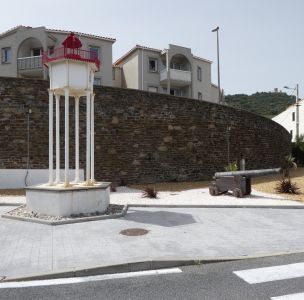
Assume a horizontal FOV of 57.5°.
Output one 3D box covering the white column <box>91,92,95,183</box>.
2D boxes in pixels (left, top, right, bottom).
[{"bbox_3d":[-1.945,-0.362,9.126,0.125,2.916,0.125,0,-1,0],"label":"white column"}]

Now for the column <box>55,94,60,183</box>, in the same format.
[{"bbox_3d":[-3.082,-0.362,9.094,0.125,2.916,0.125,0,-1,0],"label":"column"}]

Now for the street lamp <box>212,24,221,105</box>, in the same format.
[{"bbox_3d":[4.781,-5.947,20.774,0.200,6.200,0.650,0,-1,-30],"label":"street lamp"}]

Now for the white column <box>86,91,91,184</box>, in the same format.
[{"bbox_3d":[-1.926,-0.370,8.469,0.125,2.916,0.125,0,-1,0],"label":"white column"}]

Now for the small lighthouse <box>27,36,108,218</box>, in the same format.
[{"bbox_3d":[-2.504,-0.958,8.789,2.344,5.490,2.707,0,-1,-2],"label":"small lighthouse"}]

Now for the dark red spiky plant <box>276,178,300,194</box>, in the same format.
[{"bbox_3d":[5.500,1.459,11.133,0.870,0.620,0.870,0,-1,0],"label":"dark red spiky plant"}]

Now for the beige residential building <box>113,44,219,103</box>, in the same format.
[{"bbox_3d":[1.300,-7.115,31.589,9.800,6.600,7.500,0,-1,-30],"label":"beige residential building"}]

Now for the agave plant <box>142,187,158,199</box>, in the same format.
[{"bbox_3d":[-0.060,1.557,10.382,0.590,0.430,0.590,0,-1,0],"label":"agave plant"}]

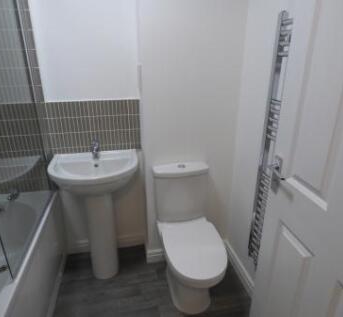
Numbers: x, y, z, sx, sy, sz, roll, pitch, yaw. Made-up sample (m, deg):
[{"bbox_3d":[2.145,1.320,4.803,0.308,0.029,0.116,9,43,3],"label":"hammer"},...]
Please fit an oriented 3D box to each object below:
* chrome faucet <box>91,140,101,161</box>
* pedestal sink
[{"bbox_3d":[-0.486,-0.048,1.559,0.048,0.127,0.126,-4,20,-10],"label":"chrome faucet"},{"bbox_3d":[-0.484,0.432,1.650,0.566,0.838,0.466,-4,20,-10],"label":"pedestal sink"}]

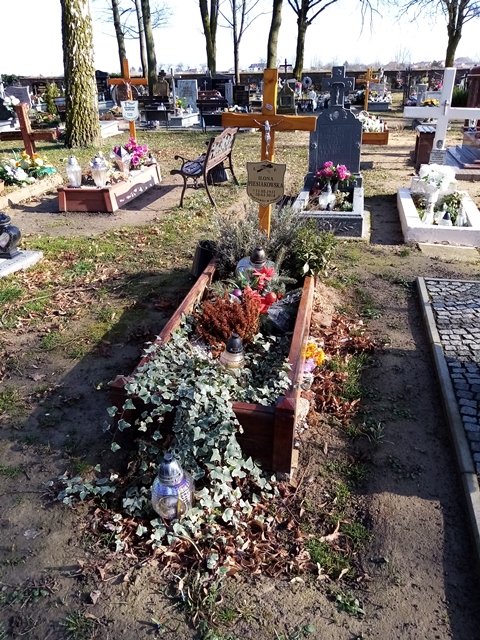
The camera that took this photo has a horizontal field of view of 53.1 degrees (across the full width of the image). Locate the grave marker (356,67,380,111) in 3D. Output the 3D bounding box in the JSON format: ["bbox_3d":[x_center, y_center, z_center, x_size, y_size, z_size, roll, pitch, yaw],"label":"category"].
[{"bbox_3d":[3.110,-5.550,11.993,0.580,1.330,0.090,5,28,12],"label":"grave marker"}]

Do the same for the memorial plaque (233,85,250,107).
[{"bbox_3d":[0.062,-7.267,15.609,0.540,0.620,0.100,5,28,12],"label":"memorial plaque"}]

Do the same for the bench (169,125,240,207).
[{"bbox_3d":[-0.461,-2.179,6.707,0.600,0.820,1.320,5,28,12],"label":"bench"}]

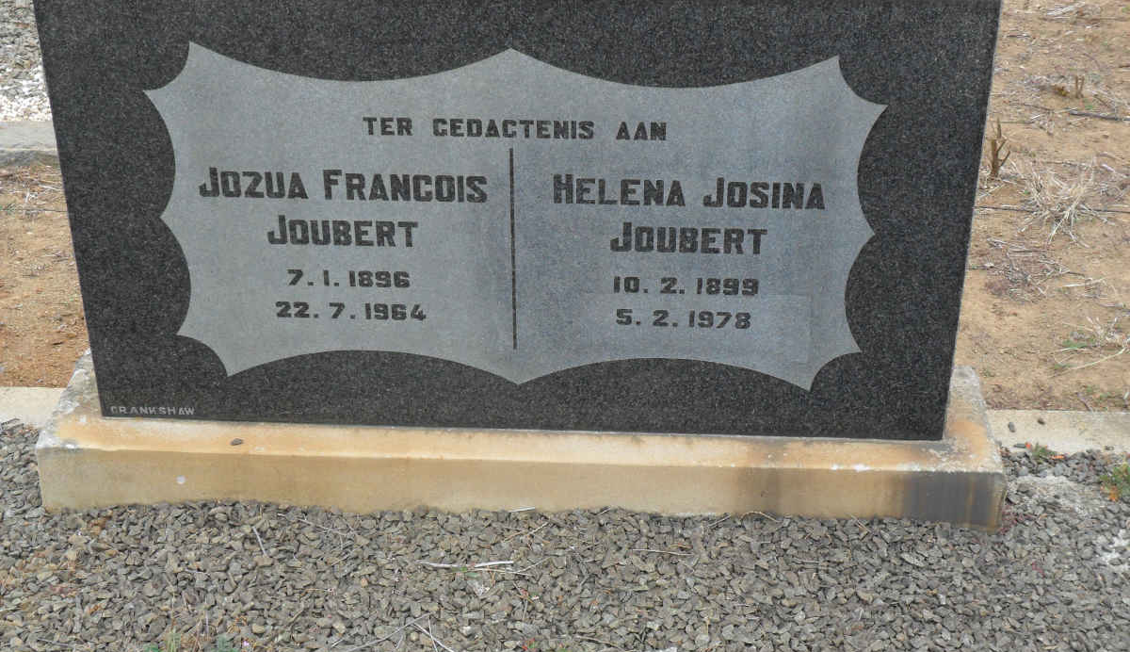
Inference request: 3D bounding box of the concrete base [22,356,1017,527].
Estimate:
[{"bbox_3d":[-0.063,0.159,2.425,1.309,0.104,0.262,1,31,2],"label":"concrete base"}]

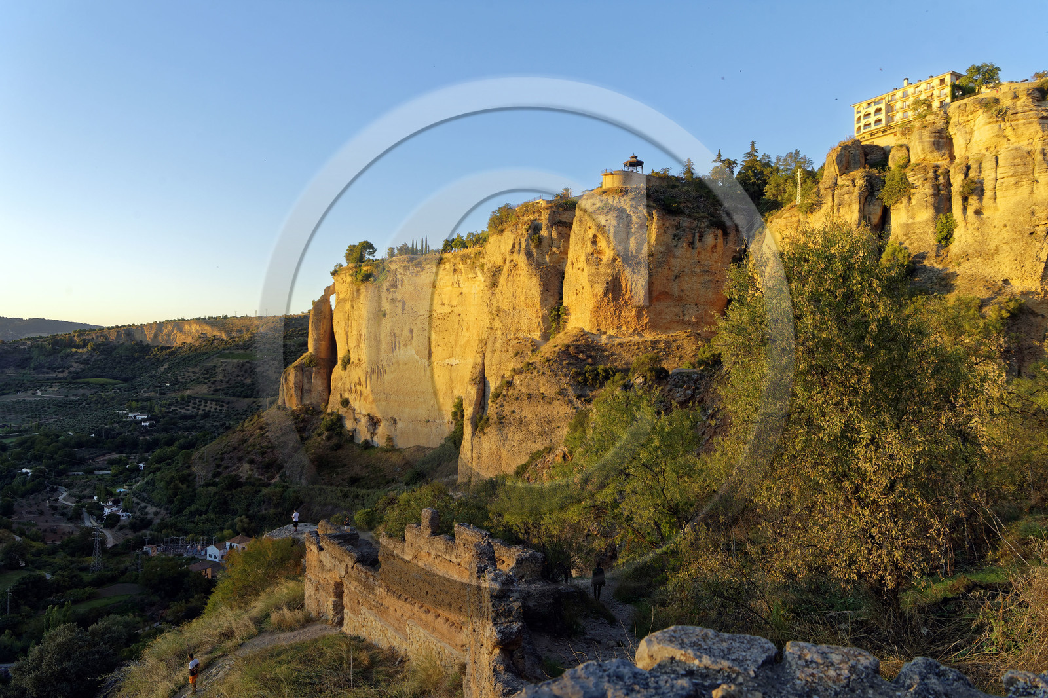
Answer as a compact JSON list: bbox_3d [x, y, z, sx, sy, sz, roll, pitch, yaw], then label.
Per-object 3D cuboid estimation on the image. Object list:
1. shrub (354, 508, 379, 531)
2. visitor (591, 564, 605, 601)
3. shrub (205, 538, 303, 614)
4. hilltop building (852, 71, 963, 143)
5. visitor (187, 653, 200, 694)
[{"bbox_3d":[-14.631,15.841,65.000,2.200,2.000,2.100,0,-1,0],"label":"shrub"},{"bbox_3d":[3.380,10.650,31.900,0.560,1.680,0.360,0,-2,-7],"label":"visitor"},{"bbox_3d":[-16.803,14.067,43.500,5.300,4.000,4.300,0,-1,0],"label":"shrub"},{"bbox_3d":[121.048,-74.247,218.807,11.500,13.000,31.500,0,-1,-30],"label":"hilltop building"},{"bbox_3d":[-13.860,13.629,29.300,0.360,1.710,0.500,0,-1,31],"label":"visitor"}]

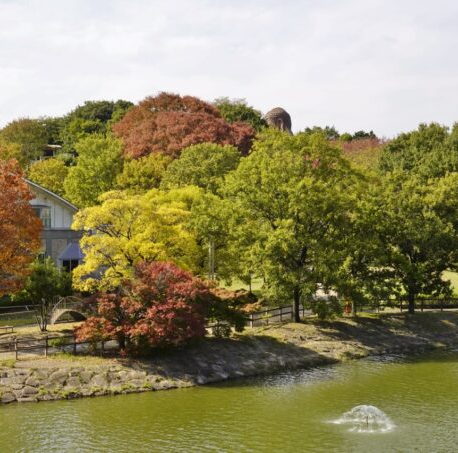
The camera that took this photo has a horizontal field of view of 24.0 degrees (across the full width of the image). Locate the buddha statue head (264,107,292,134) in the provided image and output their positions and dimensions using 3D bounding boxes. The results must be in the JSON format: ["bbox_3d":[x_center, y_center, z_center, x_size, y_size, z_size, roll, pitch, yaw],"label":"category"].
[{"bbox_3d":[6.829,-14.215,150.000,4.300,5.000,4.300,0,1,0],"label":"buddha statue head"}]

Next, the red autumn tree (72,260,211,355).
[{"bbox_3d":[-4.806,4.553,60.500,7.600,5.300,6.800,0,1,0],"label":"red autumn tree"}]

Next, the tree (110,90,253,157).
[{"bbox_3d":[-4.968,-8.975,115.000,15.200,10.800,14.000,0,1,0],"label":"tree"}]

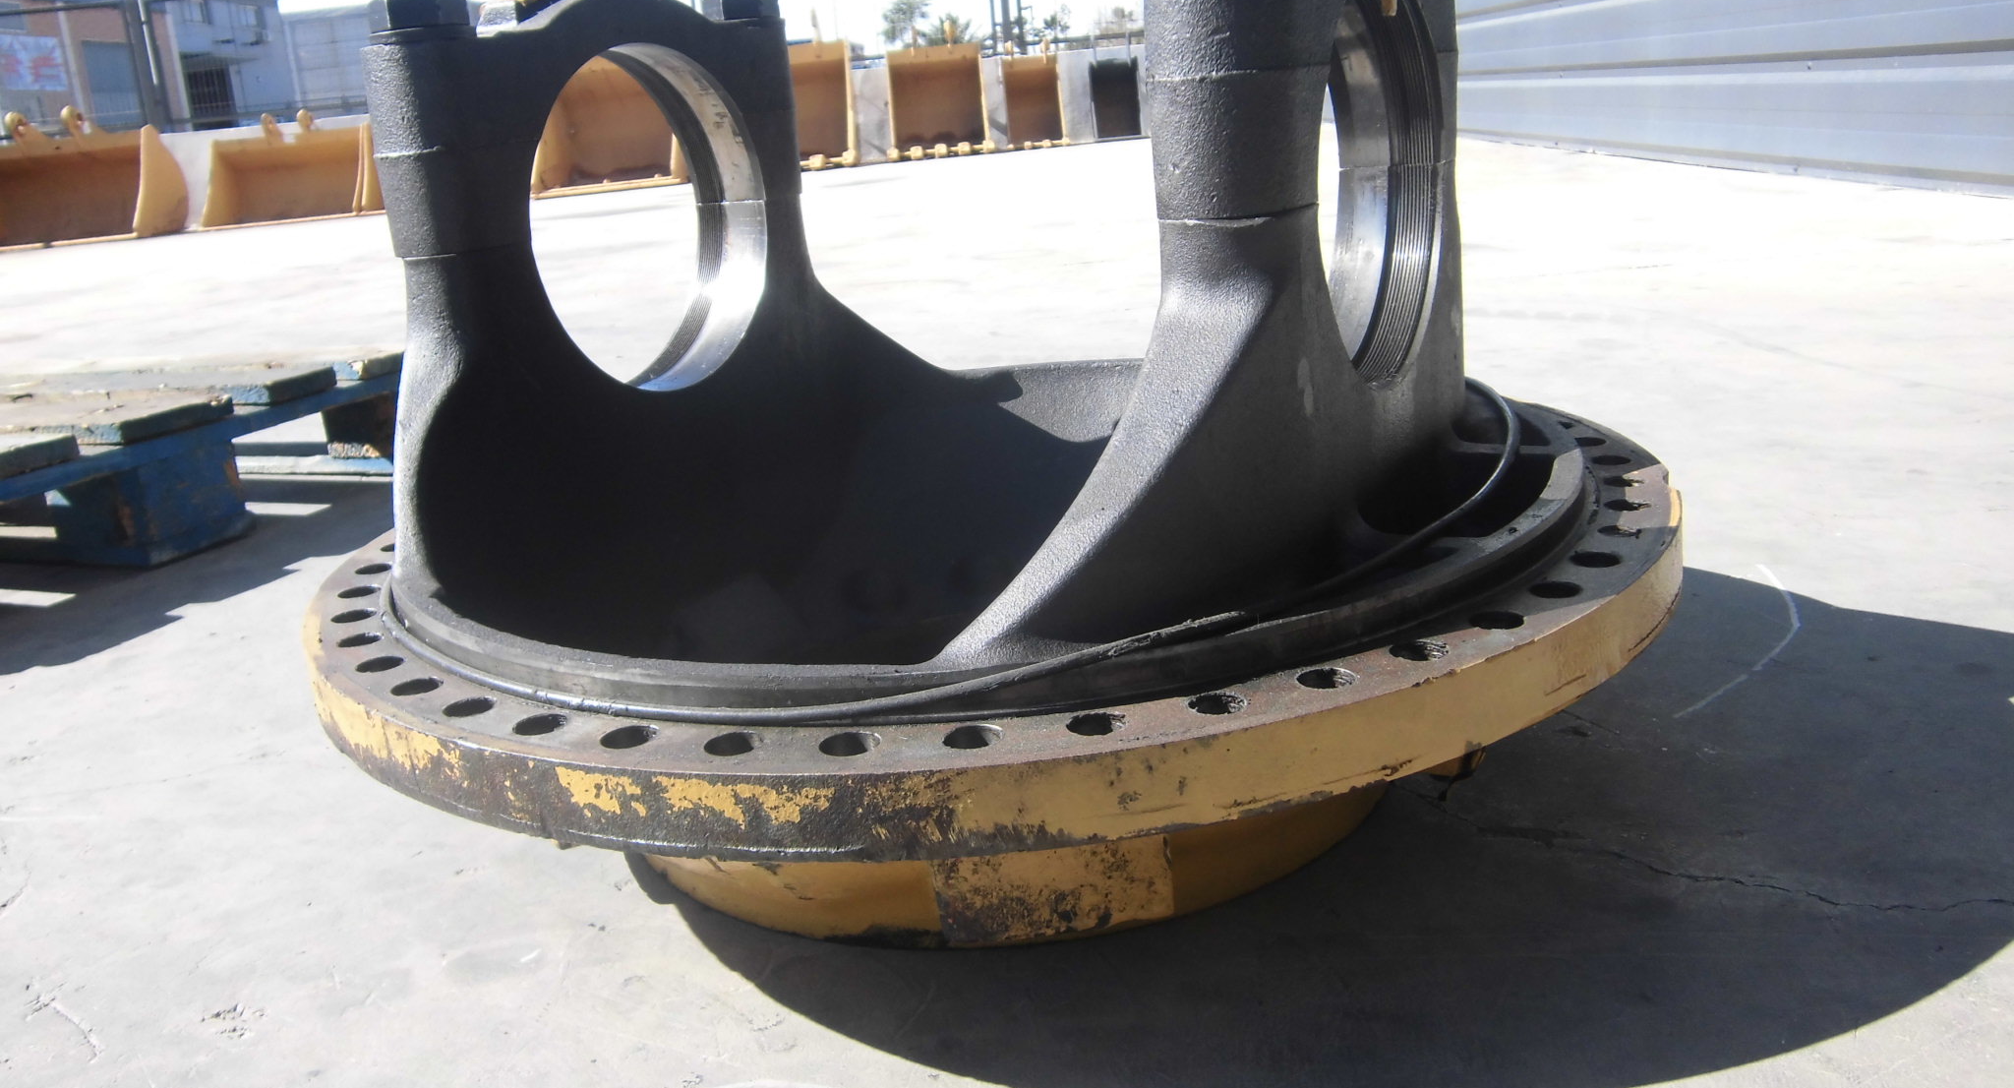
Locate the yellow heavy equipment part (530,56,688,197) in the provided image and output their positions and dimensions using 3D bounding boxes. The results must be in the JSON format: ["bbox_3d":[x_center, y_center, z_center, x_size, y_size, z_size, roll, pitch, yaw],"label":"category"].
[{"bbox_3d":[-3.665,-3.925,13.955,1.430,1.300,0.900,-4,16,3],"label":"yellow heavy equipment part"}]

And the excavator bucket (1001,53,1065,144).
[{"bbox_3d":[0.231,-4.069,13.752,0.552,0.900,0.680,-4,16,3],"label":"excavator bucket"}]

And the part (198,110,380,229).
[{"bbox_3d":[-6.642,-3.504,13.986,1.563,1.000,0.700,-4,16,3],"label":"part"}]

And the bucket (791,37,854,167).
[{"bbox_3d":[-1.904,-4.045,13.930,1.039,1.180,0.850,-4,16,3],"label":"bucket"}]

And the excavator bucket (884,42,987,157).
[{"bbox_3d":[-0.659,-4.095,13.831,0.913,1.080,0.780,-4,16,3],"label":"excavator bucket"}]

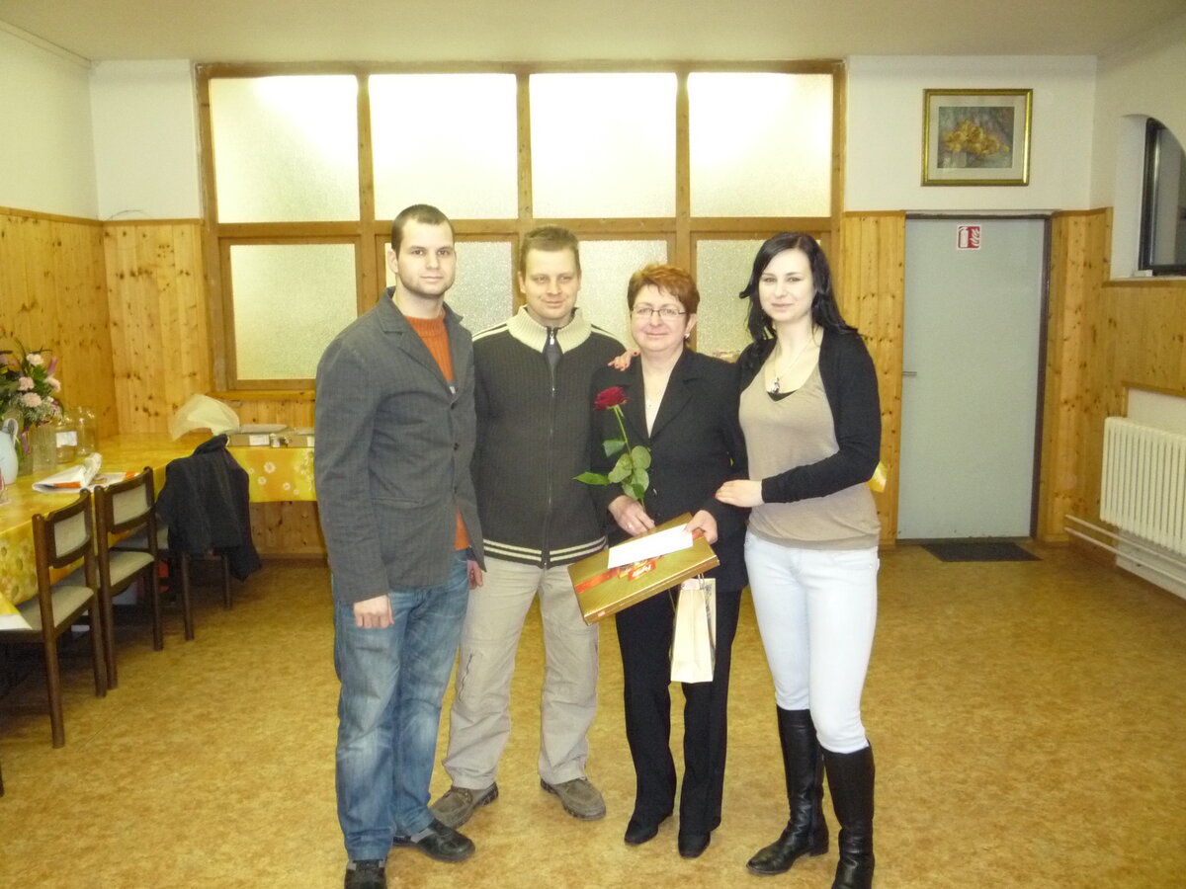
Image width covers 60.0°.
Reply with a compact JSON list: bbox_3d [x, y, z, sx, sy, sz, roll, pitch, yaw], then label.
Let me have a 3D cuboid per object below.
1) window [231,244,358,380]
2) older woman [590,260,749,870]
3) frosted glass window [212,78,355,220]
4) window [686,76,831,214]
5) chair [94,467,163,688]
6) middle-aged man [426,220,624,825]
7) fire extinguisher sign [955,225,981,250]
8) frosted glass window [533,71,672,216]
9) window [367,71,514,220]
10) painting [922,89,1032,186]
[{"bbox_3d":[-1.794,-0.800,6.228,0.747,0.805,0.050,-1,8,-2],"label":"window"},{"bbox_3d":[0.214,0.316,2.938,0.480,1.630,0.420,0,8,8],"label":"older woman"},{"bbox_3d":[-1.816,-1.749,6.098,0.858,0.843,0.050,-1,8,-2],"label":"frosted glass window"},{"bbox_3d":[1.010,-1.795,6.181,0.864,0.839,0.050,-1,8,-2],"label":"window"},{"bbox_3d":[-2.205,0.550,4.360,0.520,0.840,0.490,-1,8,-2],"label":"chair"},{"bbox_3d":[-0.186,0.240,3.087,0.560,1.750,0.400,-1,8,-3],"label":"middle-aged man"},{"bbox_3d":[2.307,-1.270,6.298,0.147,0.144,0.005,-1,8,-2],"label":"fire extinguisher sign"},{"bbox_3d":[0.068,-1.785,6.152,0.865,0.839,0.050,-1,8,-2],"label":"frosted glass window"},{"bbox_3d":[-0.878,-1.770,6.124,0.862,0.840,0.050,-1,8,-2],"label":"window"},{"bbox_3d":[2.314,-1.846,6.179,0.656,0.562,0.030,-1,8,-2],"label":"painting"}]

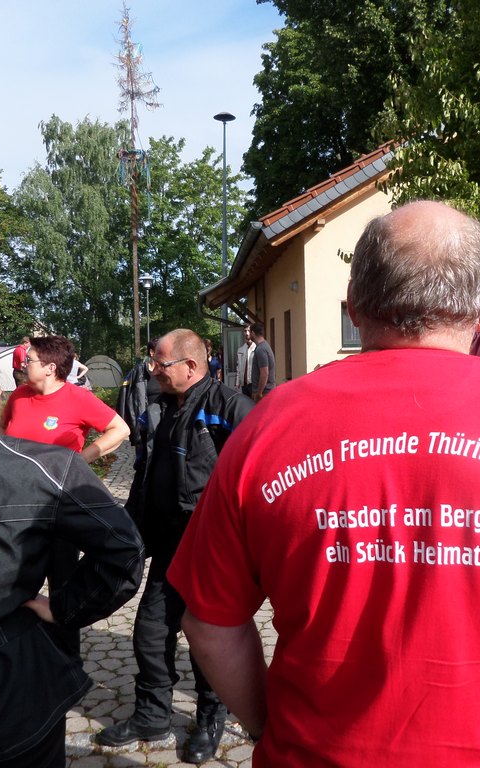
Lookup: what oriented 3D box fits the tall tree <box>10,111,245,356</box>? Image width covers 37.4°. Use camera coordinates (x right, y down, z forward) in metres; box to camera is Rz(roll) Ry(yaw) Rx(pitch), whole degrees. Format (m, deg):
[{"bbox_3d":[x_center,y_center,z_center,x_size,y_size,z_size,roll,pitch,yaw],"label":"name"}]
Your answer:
[{"bbox_3d":[-5.699,-7.215,36.620,12.000,13.200,10.500,0,4,0],"label":"tall tree"}]

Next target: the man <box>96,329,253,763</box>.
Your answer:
[{"bbox_3d":[-0.231,0.648,2.922,0.500,1.740,0.600,-4,4,-42],"label":"man"}]

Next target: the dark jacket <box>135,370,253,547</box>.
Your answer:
[{"bbox_3d":[-0.185,0.311,2.890,0.380,0.740,0.580,-4,4,-42],"label":"dark jacket"}]

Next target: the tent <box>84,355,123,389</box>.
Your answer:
[{"bbox_3d":[-5.519,-0.502,28.500,1.800,1.400,1.900,0,3,12],"label":"tent"}]

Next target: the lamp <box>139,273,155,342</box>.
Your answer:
[{"bbox_3d":[-3.380,-1.887,26.120,0.600,4.330,0.600,-1,3,0],"label":"lamp"}]

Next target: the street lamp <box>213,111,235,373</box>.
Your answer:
[{"bbox_3d":[-0.377,-3.449,19.725,0.620,8.080,0.620,-1,3,0],"label":"street lamp"}]

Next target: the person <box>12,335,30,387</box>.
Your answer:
[{"bbox_3d":[-5.711,-0.393,18.600,0.450,1.740,0.500,-2,3,-18],"label":"person"}]

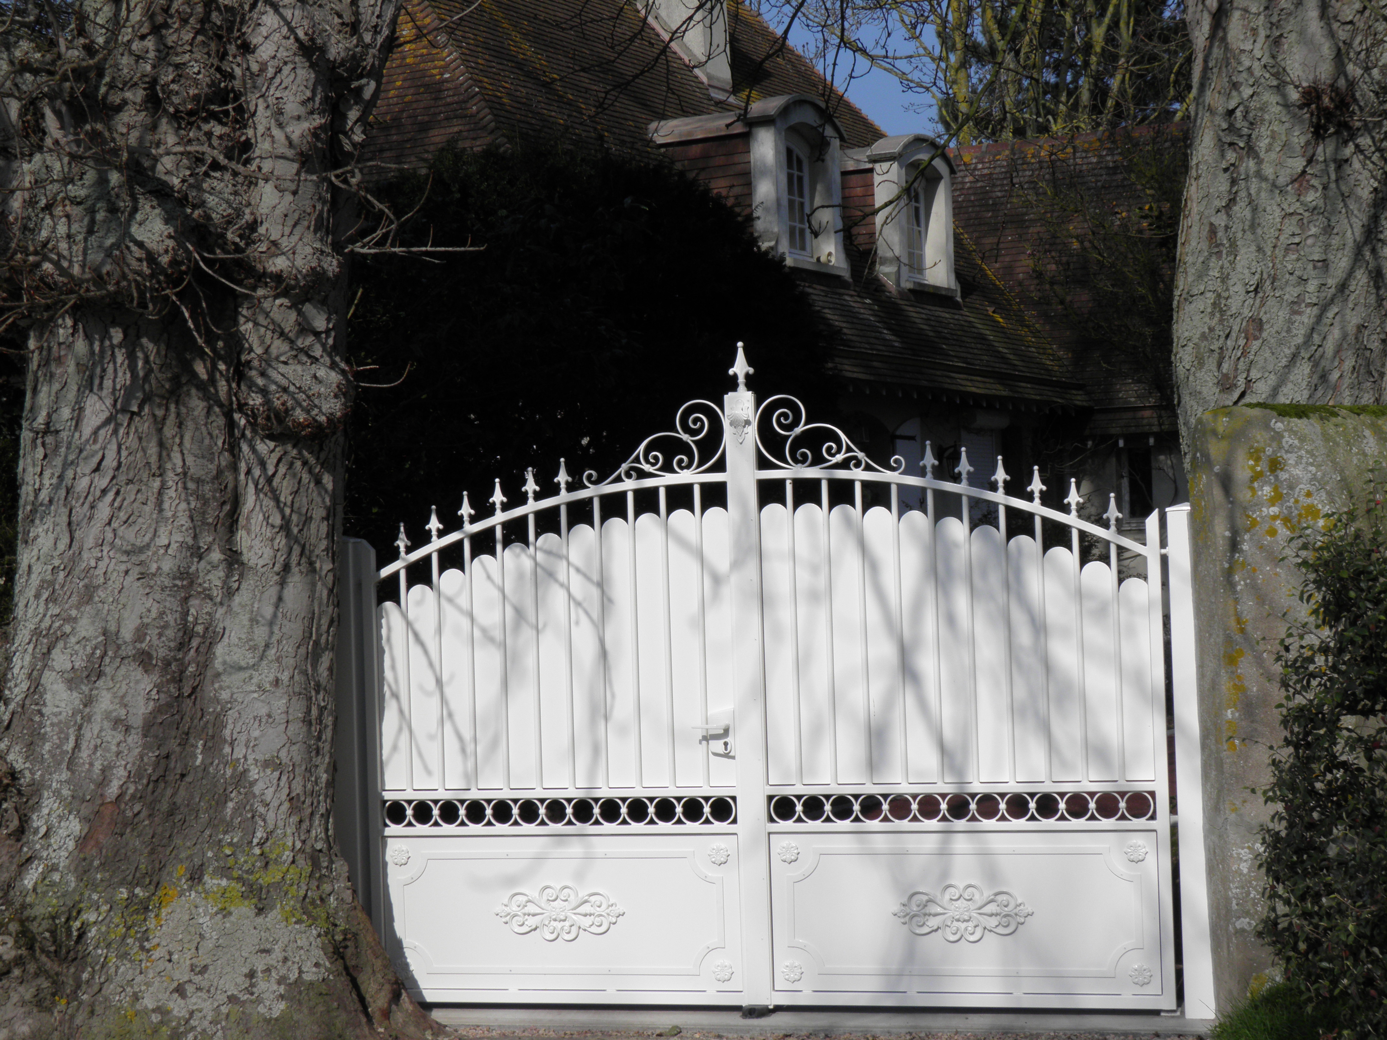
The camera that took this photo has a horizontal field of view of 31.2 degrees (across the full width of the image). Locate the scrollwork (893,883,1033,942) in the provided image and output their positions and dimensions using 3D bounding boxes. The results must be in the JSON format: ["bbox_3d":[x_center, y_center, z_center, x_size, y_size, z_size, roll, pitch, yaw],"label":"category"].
[{"bbox_3d":[0.946,1.380,8.718,0.493,0.204,0.020,-2,-2,14],"label":"scrollwork"}]

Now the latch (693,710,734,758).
[{"bbox_3d":[0.078,0.764,8.934,0.142,0.175,0.065,-2,-2,14],"label":"latch"}]

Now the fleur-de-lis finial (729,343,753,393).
[{"bbox_3d":[0.173,-0.551,8.980,0.093,0.180,0.036,-2,-2,14],"label":"fleur-de-lis finial"}]

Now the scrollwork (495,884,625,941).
[{"bbox_3d":[-0.487,1.439,9.089,0.493,0.204,0.020,-2,-2,14],"label":"scrollwork"}]

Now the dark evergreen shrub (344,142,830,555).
[{"bbox_3d":[-1.052,-0.185,16.506,3.900,4.510,3.400,-2,-2,14],"label":"dark evergreen shrub"}]

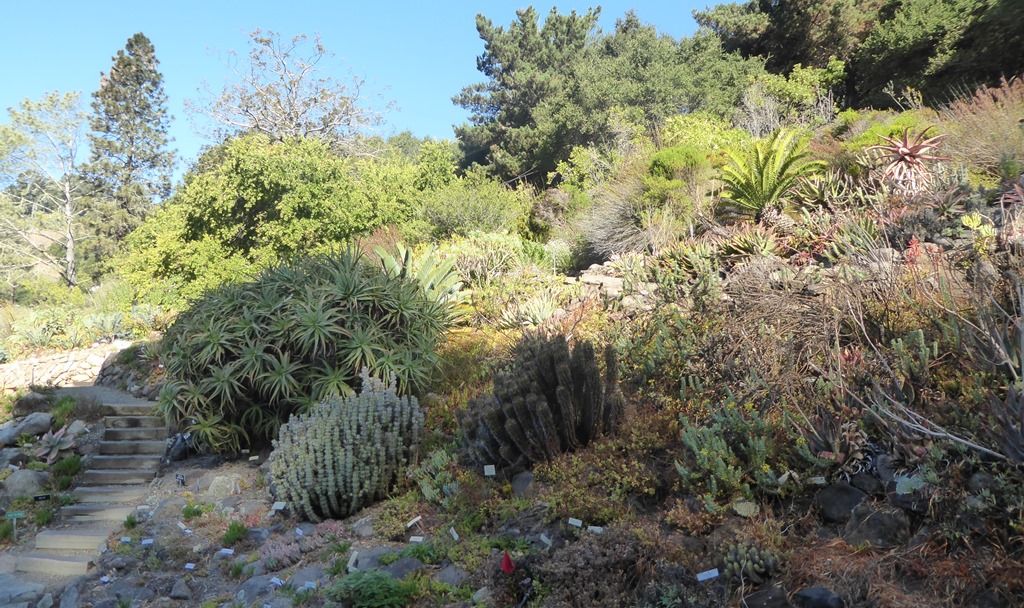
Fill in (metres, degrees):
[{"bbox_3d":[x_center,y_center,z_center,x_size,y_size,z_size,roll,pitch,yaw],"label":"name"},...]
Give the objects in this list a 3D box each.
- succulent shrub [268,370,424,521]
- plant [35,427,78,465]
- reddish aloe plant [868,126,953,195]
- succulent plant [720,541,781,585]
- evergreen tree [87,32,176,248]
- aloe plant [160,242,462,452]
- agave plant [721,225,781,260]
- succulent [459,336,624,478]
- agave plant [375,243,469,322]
[{"bbox_3d":[-1.670,1.411,7.500,1.515,1.465,1.363,1,-6,-12],"label":"succulent shrub"},{"bbox_3d":[-6.156,1.911,10.000,0.503,0.499,0.478,4,-7,-31],"label":"plant"},{"bbox_3d":[7.220,-2.606,13.500,1.344,1.120,1.277,-3,-7,29],"label":"reddish aloe plant"},{"bbox_3d":[1.371,1.486,4.250,0.330,0.220,0.290,0,-5,0],"label":"succulent plant"},{"bbox_3d":[-25.642,-10.494,50.000,4.963,15.848,4.963,3,-7,-28],"label":"evergreen tree"},{"bbox_3d":[-2.676,0.616,9.900,3.723,2.598,2.792,2,-7,-16],"label":"aloe plant"},{"bbox_3d":[3.703,-0.936,11.500,0.887,0.470,0.887,-2,-7,18],"label":"agave plant"},{"bbox_3d":[0.264,0.976,7.200,1.569,1.385,1.255,0,-6,2],"label":"succulent"},{"bbox_3d":[-1.499,-0.345,12.300,1.548,1.282,1.548,1,-6,-7],"label":"agave plant"}]

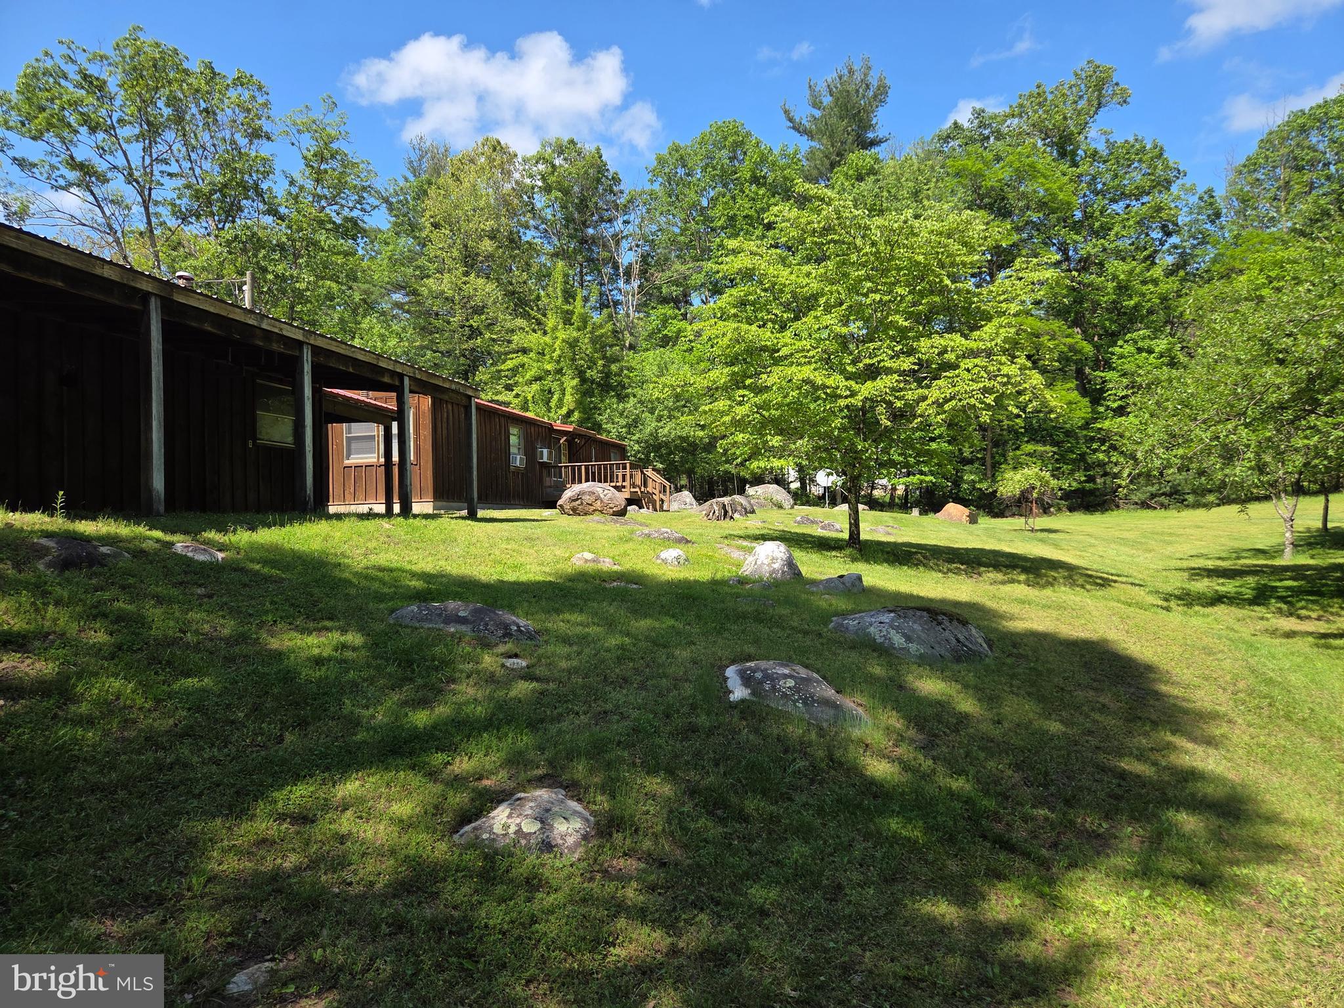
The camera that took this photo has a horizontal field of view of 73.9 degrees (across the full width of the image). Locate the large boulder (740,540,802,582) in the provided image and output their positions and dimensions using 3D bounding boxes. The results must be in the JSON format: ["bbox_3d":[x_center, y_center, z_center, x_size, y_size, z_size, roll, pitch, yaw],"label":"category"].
[{"bbox_3d":[1.341,0.775,12.200,0.881,0.559,0.749,-1,0,6],"label":"large boulder"}]

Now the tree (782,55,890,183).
[{"bbox_3d":[9.259,-12.125,50.000,7.500,26.014,7.500,-1,0,11],"label":"tree"}]

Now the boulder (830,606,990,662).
[{"bbox_3d":[2.082,1.137,7.800,1.396,0.446,0.908,-1,0,15],"label":"boulder"}]

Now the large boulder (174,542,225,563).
[{"bbox_3d":[-3.765,0.384,7.100,0.372,0.159,0.279,-1,0,-28],"label":"large boulder"}]

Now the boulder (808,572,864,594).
[{"bbox_3d":[2.212,1.056,12.000,0.736,0.280,0.479,-2,-1,8],"label":"boulder"}]

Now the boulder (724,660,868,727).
[{"bbox_3d":[0.839,1.268,6.100,0.975,0.370,0.605,-2,-1,18],"label":"boulder"}]

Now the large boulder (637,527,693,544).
[{"bbox_3d":[-0.164,0.602,16.900,1.131,0.300,0.679,-2,-1,18],"label":"large boulder"}]

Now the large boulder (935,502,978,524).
[{"bbox_3d":[9.240,0.307,29.000,1.372,0.716,1.029,-1,0,18],"label":"large boulder"}]

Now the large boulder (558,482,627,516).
[{"bbox_3d":[-1.896,-0.100,21.199,1.618,0.850,1.214,-1,-1,0],"label":"large boulder"}]

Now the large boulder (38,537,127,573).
[{"bbox_3d":[-4.233,0.369,6.400,0.569,0.263,0.427,-1,0,-34],"label":"large boulder"}]

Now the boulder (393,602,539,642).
[{"bbox_3d":[-1.579,0.901,6.800,1.160,0.300,0.673,-2,-1,5],"label":"boulder"}]

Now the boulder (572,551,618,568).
[{"bbox_3d":[-1.020,0.728,11.800,0.626,0.222,0.470,-1,0,-5],"label":"boulder"}]

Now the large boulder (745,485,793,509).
[{"bbox_3d":[3.683,-0.276,33.500,1.855,0.906,1.391,-1,0,6],"label":"large boulder"}]

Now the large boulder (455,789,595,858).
[{"bbox_3d":[-0.588,1.277,3.549,0.554,0.240,0.433,-1,-1,0],"label":"large boulder"}]

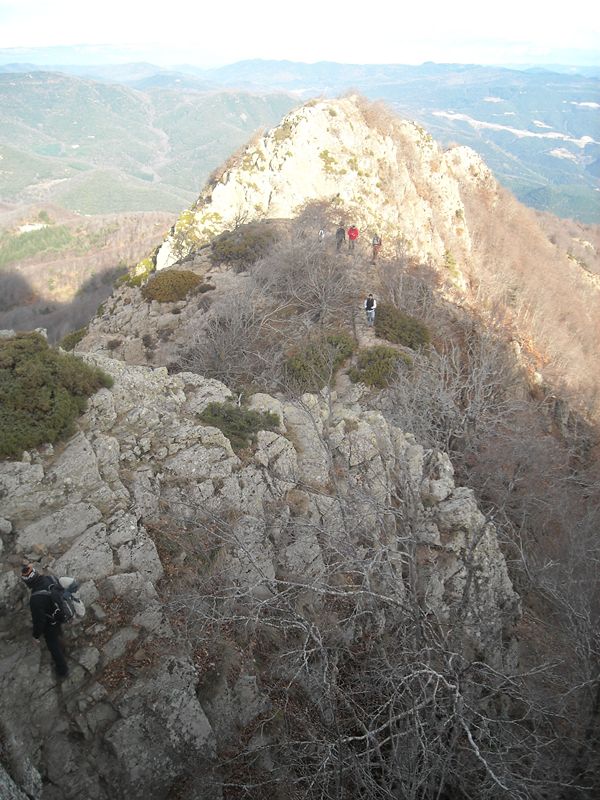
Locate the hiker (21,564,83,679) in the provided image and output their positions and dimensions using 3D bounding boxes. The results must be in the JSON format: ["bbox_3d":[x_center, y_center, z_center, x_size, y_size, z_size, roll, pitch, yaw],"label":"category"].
[{"bbox_3d":[-3.183,2.808,10.300,0.750,1.680,0.580,8,25,18],"label":"hiker"}]

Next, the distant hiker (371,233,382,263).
[{"bbox_3d":[4.256,-8.428,45.000,0.550,1.700,0.480,2,24,5],"label":"distant hiker"}]

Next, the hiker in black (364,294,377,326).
[{"bbox_3d":[3.539,-4.492,40.600,0.560,1.720,0.400,2,24,5],"label":"hiker in black"}]

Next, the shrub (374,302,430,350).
[{"bbox_3d":[4.980,-3.571,39.300,2.600,1.600,2.300,3,24,7],"label":"shrub"}]

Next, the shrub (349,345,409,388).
[{"bbox_3d":[3.426,-1.440,35.300,2.500,1.150,2.200,2,24,5],"label":"shrub"}]

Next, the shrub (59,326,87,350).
[{"bbox_3d":[-10.125,-2.693,36.000,1.300,0.950,1.150,-7,25,-15],"label":"shrub"}]

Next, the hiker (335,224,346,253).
[{"bbox_3d":[2.503,-9.983,50.000,0.550,1.720,0.420,1,24,3],"label":"hiker"}]

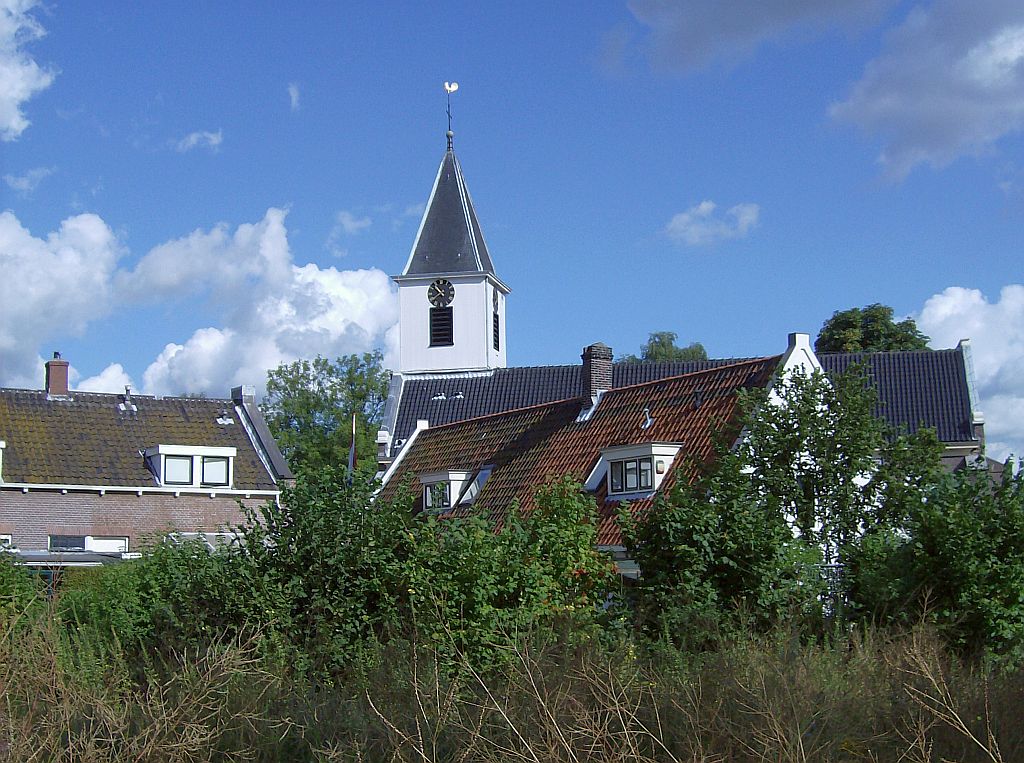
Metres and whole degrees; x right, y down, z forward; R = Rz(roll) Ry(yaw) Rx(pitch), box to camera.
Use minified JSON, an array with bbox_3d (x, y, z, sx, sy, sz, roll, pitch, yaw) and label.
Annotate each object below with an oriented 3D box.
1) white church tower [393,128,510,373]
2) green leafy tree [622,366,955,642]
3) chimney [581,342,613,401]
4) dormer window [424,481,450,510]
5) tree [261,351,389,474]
[{"bbox_3d":[-2.625,-5.939,61.952,4.350,11.605,4.350,-2,-8,12],"label":"white church tower"},{"bbox_3d":[4.007,1.844,19.421,4.600,4.160,4.000,-2,-8,11],"label":"green leafy tree"},{"bbox_3d":[2.251,-0.178,35.586,0.770,1.620,0.430,4,-9,-30],"label":"chimney"},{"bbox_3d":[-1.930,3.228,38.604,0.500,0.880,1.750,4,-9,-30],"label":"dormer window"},{"bbox_3d":[-8.502,4.084,61.269,6.200,10.916,6.000,0,-8,-8],"label":"tree"}]

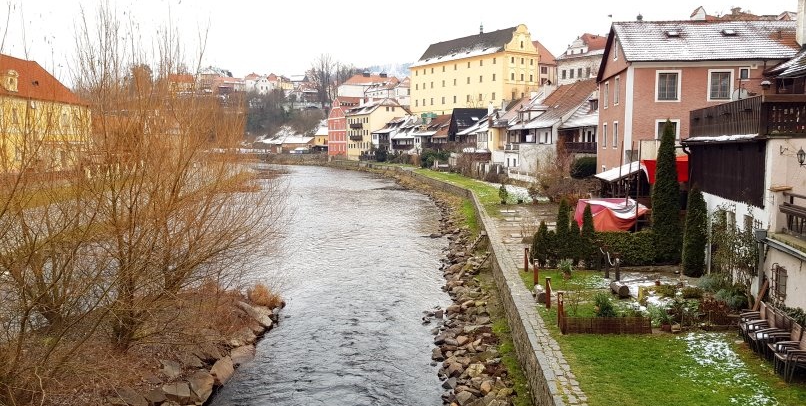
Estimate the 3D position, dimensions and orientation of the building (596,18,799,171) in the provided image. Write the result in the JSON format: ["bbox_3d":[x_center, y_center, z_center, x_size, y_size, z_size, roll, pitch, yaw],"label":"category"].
[{"bbox_3d":[19.638,-5.536,40.320,11.500,12.996,10.800,1,6,9],"label":"building"}]

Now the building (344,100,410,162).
[{"bbox_3d":[-6.765,-20.619,171.936,13.000,16.878,16.000,-3,6,-28],"label":"building"}]

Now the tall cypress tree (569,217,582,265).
[{"bbox_3d":[7.216,1.650,25.217,0.536,2.022,0.536,2,6,16],"label":"tall cypress tree"}]

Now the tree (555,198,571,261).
[{"bbox_3d":[6.693,1.235,25.177,0.659,2.856,0.659,1,6,15],"label":"tree"}]

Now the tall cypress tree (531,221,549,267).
[{"bbox_3d":[5.705,1.709,25.016,0.776,1.944,0.776,1,6,13],"label":"tall cypress tree"}]

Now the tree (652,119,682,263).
[{"bbox_3d":[11.050,-0.422,25.226,1.247,6.145,1.247,2,6,24],"label":"tree"}]

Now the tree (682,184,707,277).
[{"bbox_3d":[11.134,1.056,23.142,0.947,3.608,0.947,3,6,26],"label":"tree"}]

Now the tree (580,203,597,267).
[{"bbox_3d":[7.759,1.338,25.187,0.659,2.648,0.659,2,6,17],"label":"tree"}]

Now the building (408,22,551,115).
[{"bbox_3d":[19.993,-37.884,179.486,13.802,23.472,40.549,-4,7,-37],"label":"building"}]

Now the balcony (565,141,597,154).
[{"bbox_3d":[18.539,-5.498,60.488,1.300,1.074,9.000,0,6,-4],"label":"balcony"}]

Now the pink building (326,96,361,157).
[{"bbox_3d":[-14.460,-22.903,185.104,12.500,18.868,12.000,-4,7,-33],"label":"pink building"}]

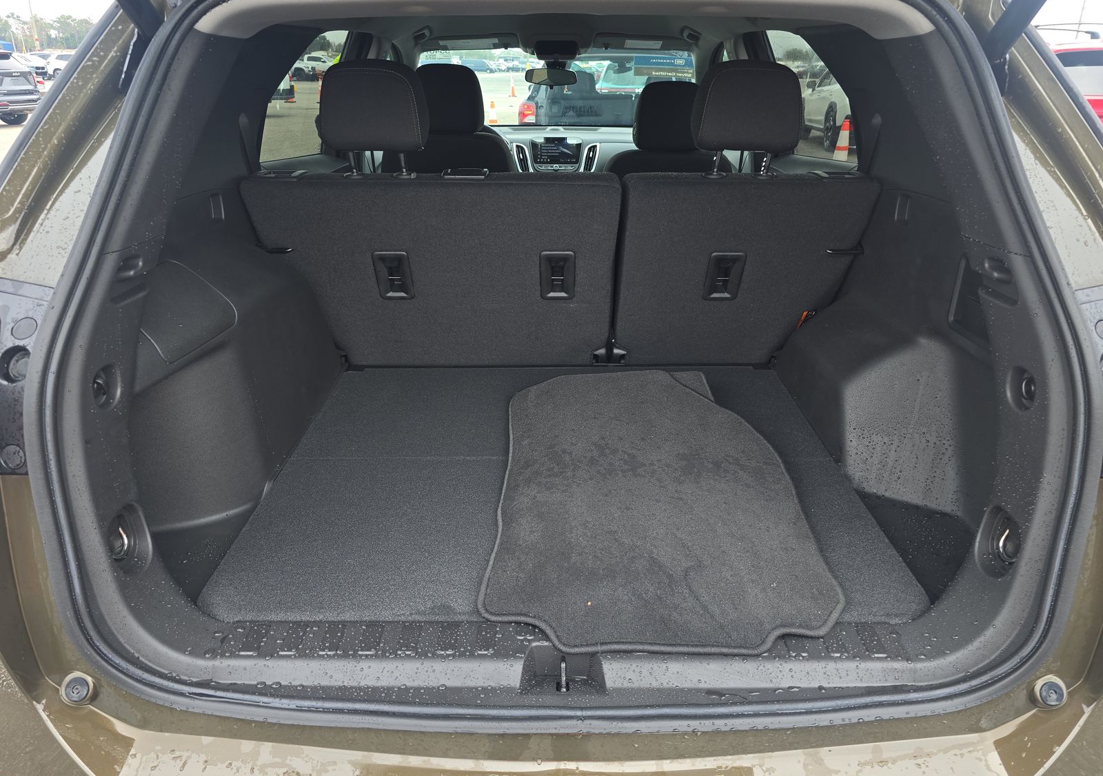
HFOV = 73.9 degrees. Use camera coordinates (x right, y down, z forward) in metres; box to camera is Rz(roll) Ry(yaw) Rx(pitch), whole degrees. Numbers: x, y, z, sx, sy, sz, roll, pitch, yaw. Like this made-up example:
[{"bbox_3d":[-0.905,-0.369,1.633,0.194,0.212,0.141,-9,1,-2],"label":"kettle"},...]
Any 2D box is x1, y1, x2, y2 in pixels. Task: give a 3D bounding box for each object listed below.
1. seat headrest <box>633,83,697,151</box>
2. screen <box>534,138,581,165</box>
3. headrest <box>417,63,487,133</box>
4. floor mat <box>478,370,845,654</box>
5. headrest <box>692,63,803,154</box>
[{"bbox_3d":[0.397,-0.896,2.420,0.250,0.212,0.125,0,33,0],"label":"seat headrest"},{"bbox_3d":[0.026,-1.035,3.200,0.207,0.115,0.020,0,40,0],"label":"screen"},{"bbox_3d":[-0.346,-0.956,2.420,0.250,0.212,0.125,0,33,0],"label":"headrest"},{"bbox_3d":[0.168,0.150,1.325,0.515,0.030,0.845,0,26,0],"label":"floor mat"},{"bbox_3d":[0.389,-0.559,1.460,0.205,0.167,0.112,0,33,0],"label":"headrest"}]

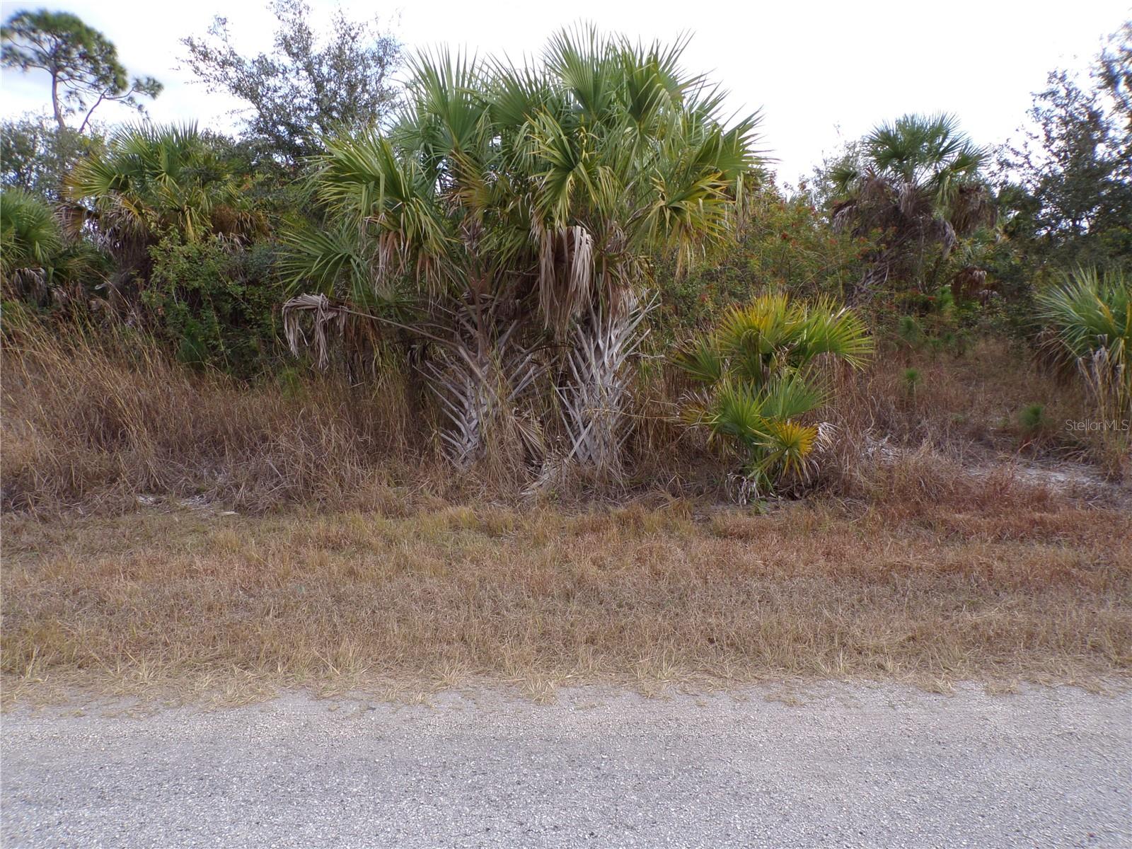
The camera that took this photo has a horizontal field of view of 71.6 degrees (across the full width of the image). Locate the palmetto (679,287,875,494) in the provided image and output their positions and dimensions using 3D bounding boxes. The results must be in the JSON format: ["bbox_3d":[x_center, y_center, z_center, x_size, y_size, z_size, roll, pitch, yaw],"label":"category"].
[{"bbox_3d":[2.151,-0.305,8.214,1.900,2.060,1.700,0,6,0],"label":"palmetto"}]

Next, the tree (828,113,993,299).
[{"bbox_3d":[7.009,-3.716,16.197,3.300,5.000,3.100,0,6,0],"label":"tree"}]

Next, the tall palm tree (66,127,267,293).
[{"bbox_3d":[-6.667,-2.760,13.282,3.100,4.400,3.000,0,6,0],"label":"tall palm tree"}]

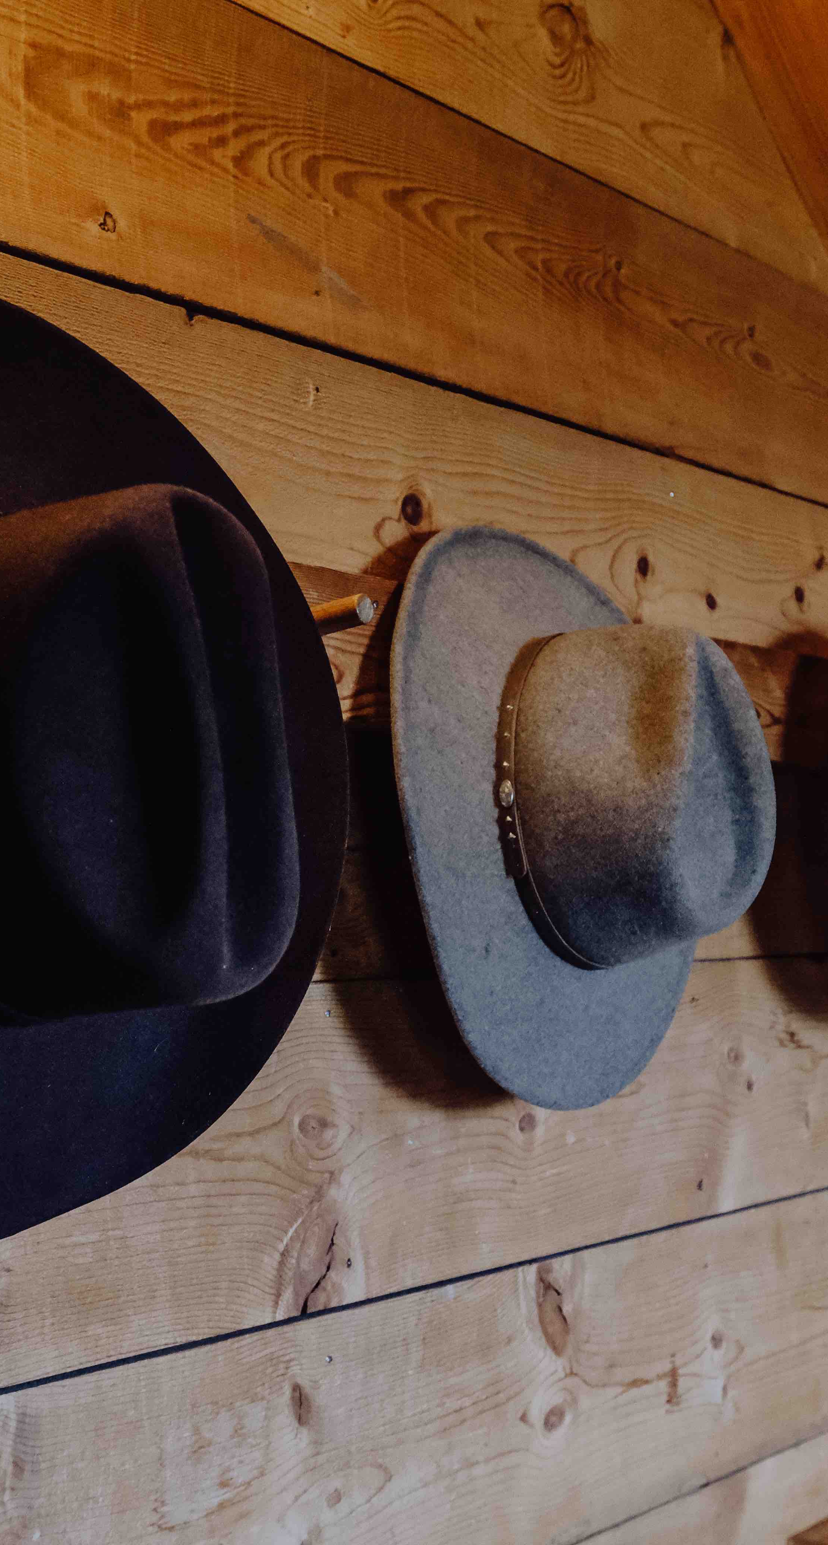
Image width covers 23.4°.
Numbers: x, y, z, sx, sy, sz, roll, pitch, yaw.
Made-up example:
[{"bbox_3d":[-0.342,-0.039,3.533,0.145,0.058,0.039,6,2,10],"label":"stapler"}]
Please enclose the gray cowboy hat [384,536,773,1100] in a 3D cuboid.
[{"bbox_3d":[0.123,0.013,1.192,0.131,0.364,0.303,-14,-9,40],"label":"gray cowboy hat"}]

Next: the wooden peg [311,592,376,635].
[{"bbox_3d":[-0.061,-0.074,0.988,0.098,0.015,0.015,-4,-5,39],"label":"wooden peg"}]

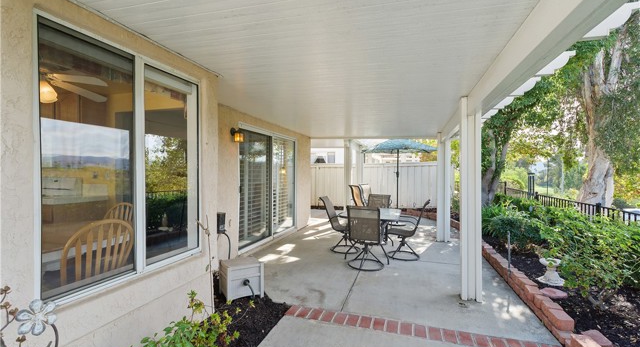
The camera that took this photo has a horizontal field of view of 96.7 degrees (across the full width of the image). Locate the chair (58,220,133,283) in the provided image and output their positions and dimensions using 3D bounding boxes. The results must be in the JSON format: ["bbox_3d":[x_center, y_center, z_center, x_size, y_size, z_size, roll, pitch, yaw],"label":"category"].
[{"bbox_3d":[-1.730,0.803,2.010,0.530,0.960,0.470,0,0,16],"label":"chair"}]

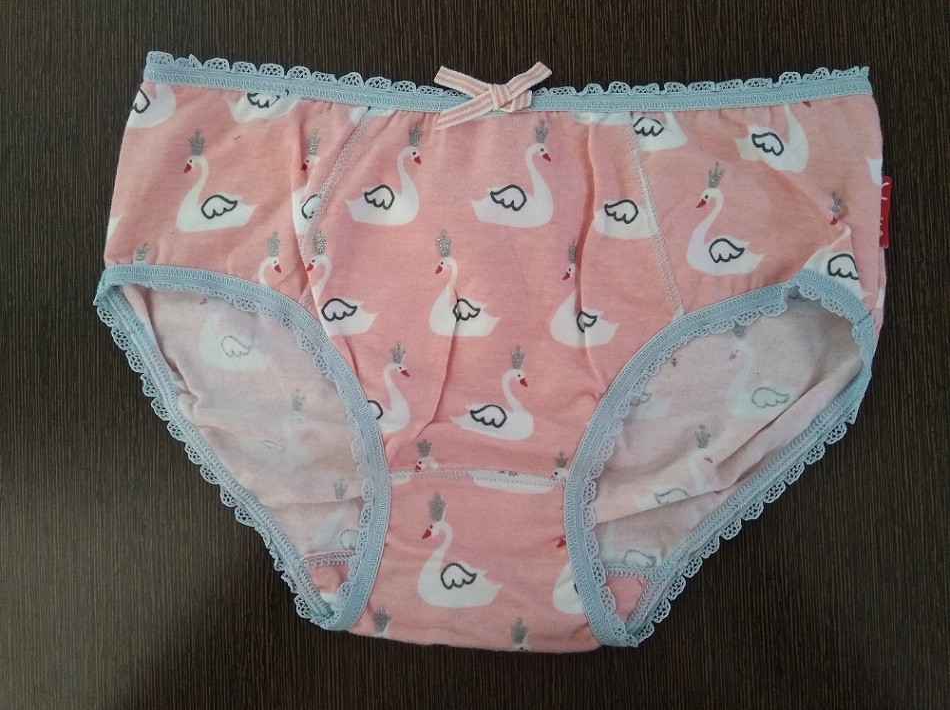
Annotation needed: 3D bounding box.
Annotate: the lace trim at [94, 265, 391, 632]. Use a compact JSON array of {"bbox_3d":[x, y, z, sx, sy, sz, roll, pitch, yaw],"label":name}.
[{"bbox_3d":[-0.082,0.024,0.301,0.074,0.010,0.177,-36,89,-1],"label":"lace trim"}]

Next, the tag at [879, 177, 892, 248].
[{"bbox_3d":[0.169,-0.059,0.306,0.009,0.003,0.029,-2,88,0],"label":"tag"}]

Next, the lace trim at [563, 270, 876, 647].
[{"bbox_3d":[0.090,0.032,0.301,0.087,0.010,0.174,44,89,1],"label":"lace trim"}]

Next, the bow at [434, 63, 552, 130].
[{"bbox_3d":[0.008,-0.105,0.302,0.048,0.009,0.027,0,88,0],"label":"bow"}]

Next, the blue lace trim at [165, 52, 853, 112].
[{"bbox_3d":[0.014,-0.111,0.305,0.300,0.010,0.022,1,88,0],"label":"blue lace trim"}]

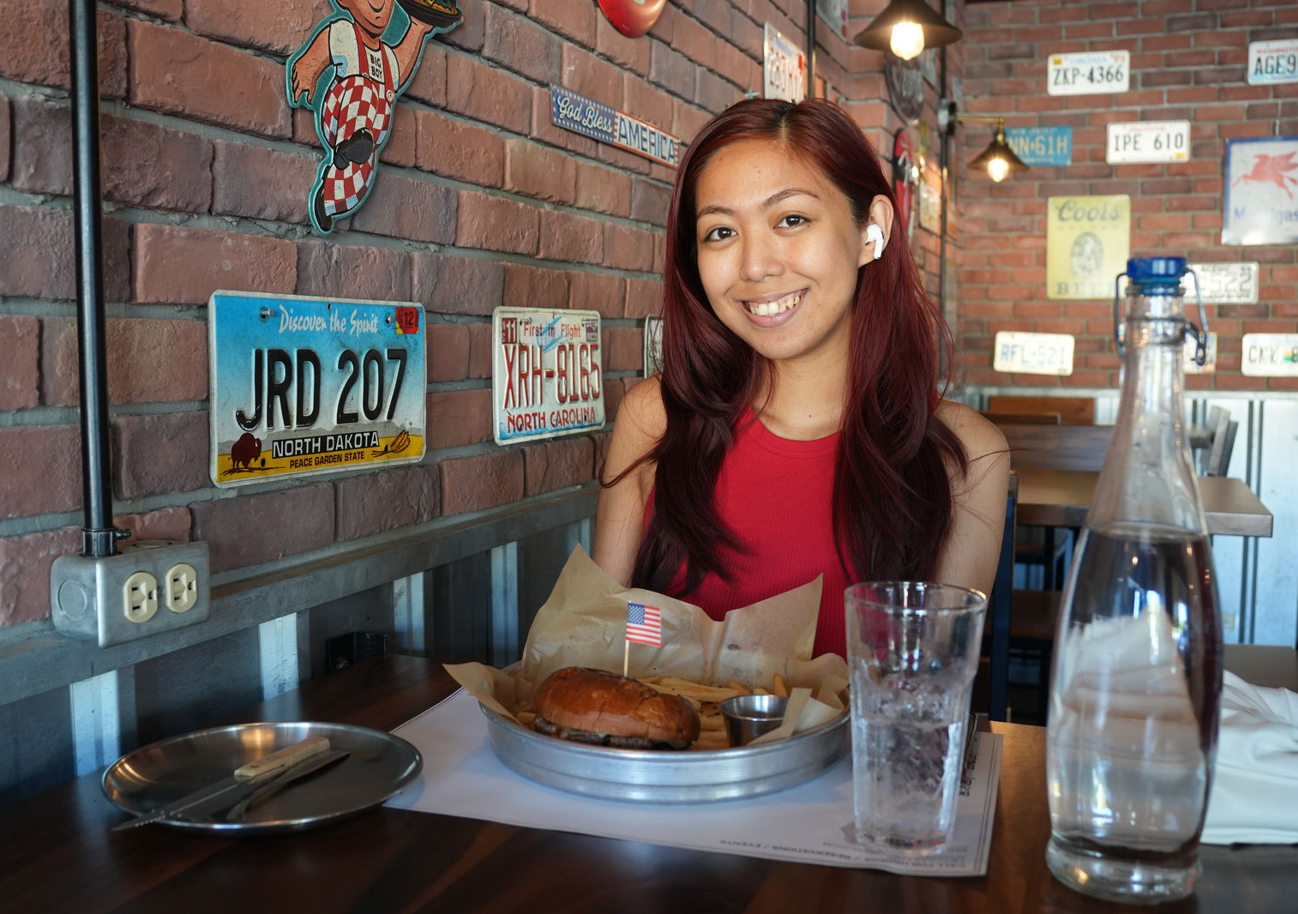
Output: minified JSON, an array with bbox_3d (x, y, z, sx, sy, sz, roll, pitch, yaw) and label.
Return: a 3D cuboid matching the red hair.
[{"bbox_3d":[0.136,-0.103,1.130,0.300,0.445,0.250,1,5,12],"label":"red hair"}]

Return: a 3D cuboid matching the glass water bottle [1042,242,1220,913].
[{"bbox_3d":[0.265,0.060,0.657,0.095,0.332,0.095,0,5,0],"label":"glass water bottle"}]

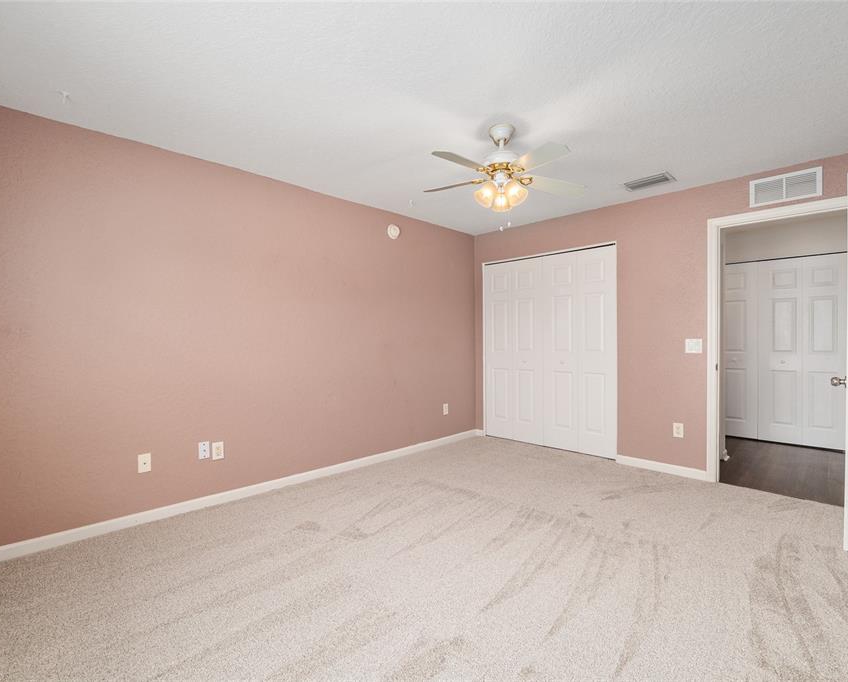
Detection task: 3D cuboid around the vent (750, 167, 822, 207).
[{"bbox_3d":[2.637,-1.118,2.911,0.023,0.201,0.393,0,0,-44],"label":"vent"}]

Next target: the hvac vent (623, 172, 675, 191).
[{"bbox_3d":[1.799,-1.269,3.196,0.260,0.020,0.349,0,0,-44],"label":"hvac vent"}]

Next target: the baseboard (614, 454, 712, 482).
[{"bbox_3d":[2.069,1.112,3.514,0.015,0.082,0.704,0,0,-44],"label":"baseboard"}]

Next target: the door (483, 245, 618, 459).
[{"bbox_3d":[1.306,0.114,4.362,0.040,2.065,1.539,0,0,-44],"label":"door"}]

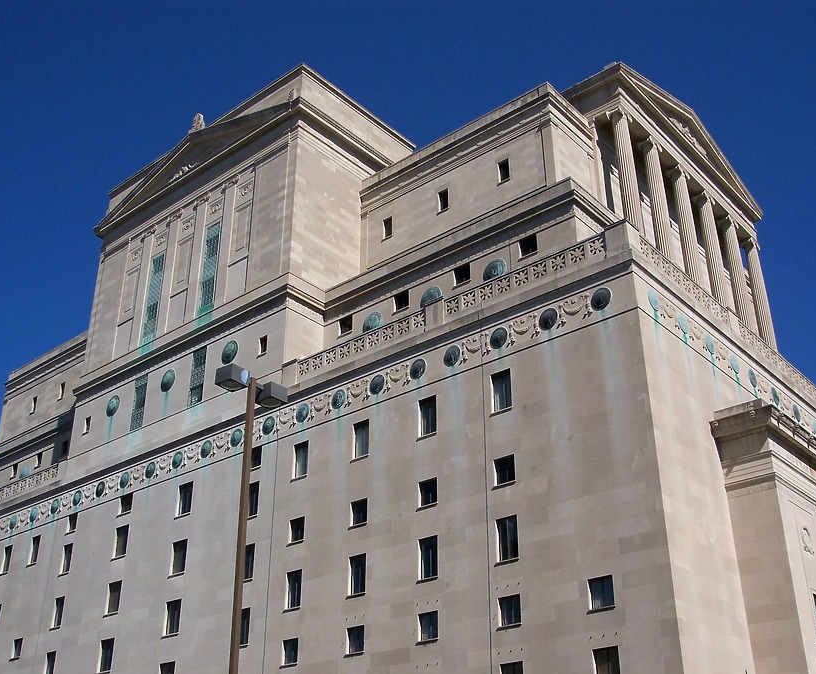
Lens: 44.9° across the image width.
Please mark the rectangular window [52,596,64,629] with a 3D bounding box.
[{"bbox_3d":[-25.522,20.302,72.401,1.214,2.276,0.300,-22,-35,36],"label":"rectangular window"}]

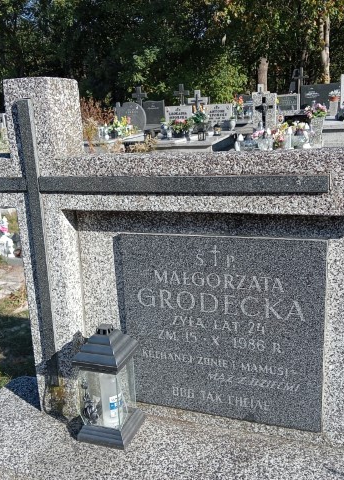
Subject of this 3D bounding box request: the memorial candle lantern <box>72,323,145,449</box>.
[{"bbox_3d":[-0.179,0.393,1.460,0.153,0.314,0.153,2,15,19],"label":"memorial candle lantern"}]

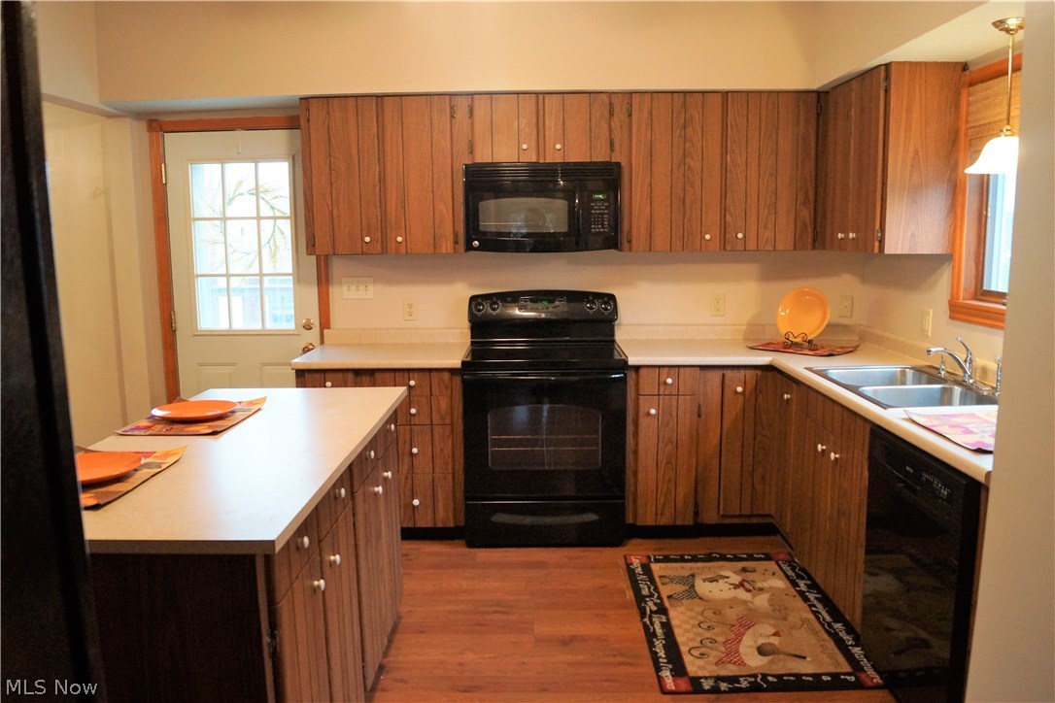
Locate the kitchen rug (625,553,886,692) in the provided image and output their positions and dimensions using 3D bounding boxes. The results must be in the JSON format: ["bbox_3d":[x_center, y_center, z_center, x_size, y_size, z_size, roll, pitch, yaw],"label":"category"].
[{"bbox_3d":[0.828,1.030,3.157,0.754,0.012,1.128,0,9,0],"label":"kitchen rug"}]

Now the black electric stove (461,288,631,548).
[{"bbox_3d":[0.084,0.312,3.993,0.758,1.197,0.645,0,9,0],"label":"black electric stove"}]

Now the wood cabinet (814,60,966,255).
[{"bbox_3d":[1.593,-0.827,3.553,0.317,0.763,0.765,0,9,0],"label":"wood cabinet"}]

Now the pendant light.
[{"bbox_3d":[1.570,-0.831,2.594,0.250,0.483,0.250,0,9,0],"label":"pendant light"}]

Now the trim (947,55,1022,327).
[{"bbox_3d":[1.782,-0.554,2.751,0.110,0.990,0.950,0,9,0],"label":"trim"}]

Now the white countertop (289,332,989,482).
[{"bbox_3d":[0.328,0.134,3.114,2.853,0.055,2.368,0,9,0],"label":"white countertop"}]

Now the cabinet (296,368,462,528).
[{"bbox_3d":[-0.685,0.445,4.058,0.775,0.828,0.599,0,9,0],"label":"cabinet"}]

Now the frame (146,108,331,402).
[{"bbox_3d":[-1.512,-0.181,4.313,0.907,2.105,0.110,0,9,0],"label":"frame"}]

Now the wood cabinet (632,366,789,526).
[{"bbox_3d":[0.860,0.433,4.045,0.775,0.828,0.599,0,9,0],"label":"wood cabinet"}]

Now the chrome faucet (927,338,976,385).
[{"bbox_3d":[1.623,0.036,3.018,0.205,0.178,0.070,-1,9,-5],"label":"chrome faucet"}]

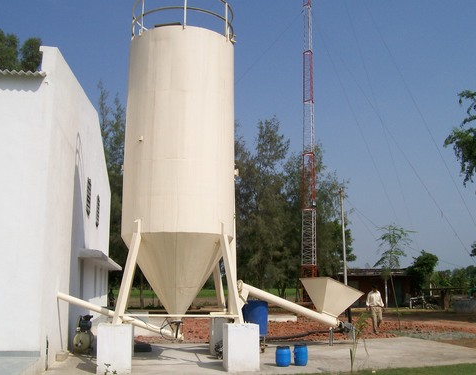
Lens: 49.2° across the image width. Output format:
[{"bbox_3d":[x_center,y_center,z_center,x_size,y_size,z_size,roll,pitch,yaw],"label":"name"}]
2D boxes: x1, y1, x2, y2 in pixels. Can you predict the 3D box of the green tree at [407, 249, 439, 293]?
[{"bbox_3d":[14.000,6.751,39.434,2.700,4.000,2.700,0,-11,0],"label":"green tree"}]

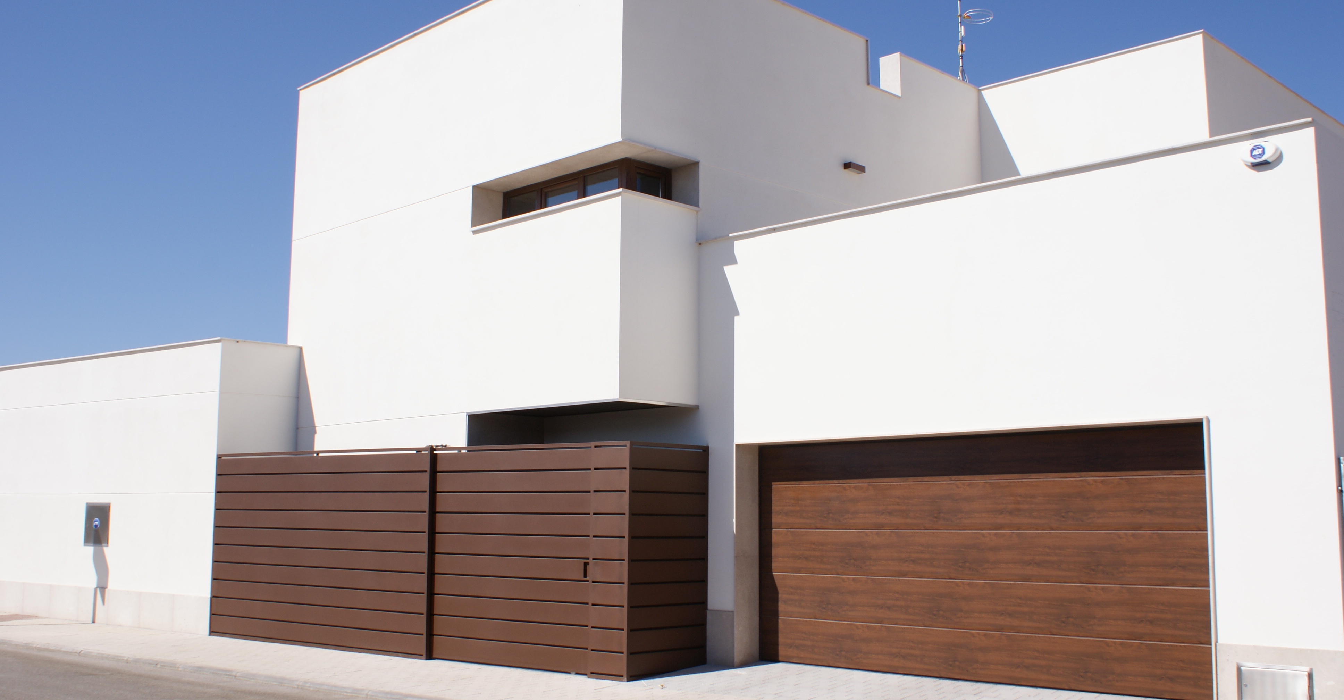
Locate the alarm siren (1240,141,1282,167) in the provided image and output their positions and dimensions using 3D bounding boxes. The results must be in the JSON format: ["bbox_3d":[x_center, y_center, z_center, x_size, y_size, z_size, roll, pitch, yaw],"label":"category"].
[{"bbox_3d":[4.498,-1.501,9.434,0.080,0.185,0.275,7,-10,-42],"label":"alarm siren"}]

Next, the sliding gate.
[{"bbox_3d":[-2.769,2.351,14.579,6.729,2.299,1.382,-5,-9,35],"label":"sliding gate"}]

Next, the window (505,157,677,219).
[{"bbox_3d":[-1.076,-1.784,15.053,0.708,0.551,2.324,8,-10,-44],"label":"window"}]

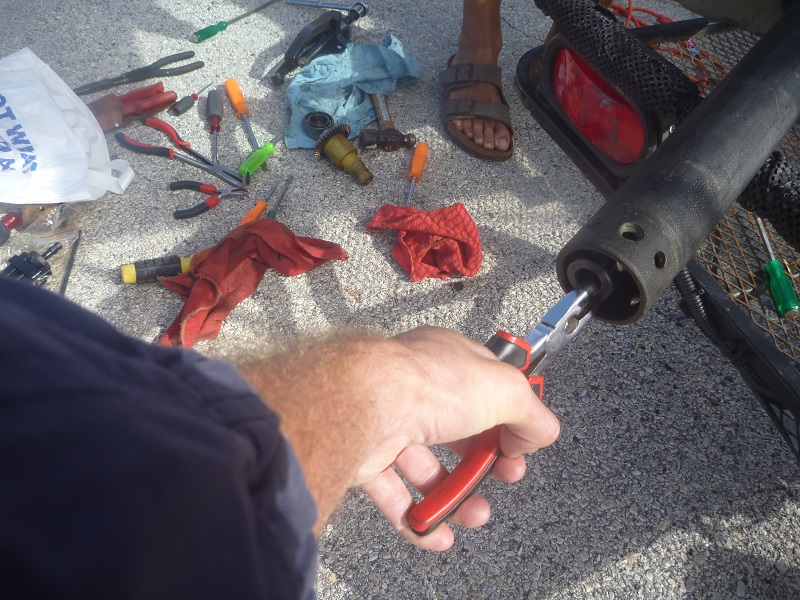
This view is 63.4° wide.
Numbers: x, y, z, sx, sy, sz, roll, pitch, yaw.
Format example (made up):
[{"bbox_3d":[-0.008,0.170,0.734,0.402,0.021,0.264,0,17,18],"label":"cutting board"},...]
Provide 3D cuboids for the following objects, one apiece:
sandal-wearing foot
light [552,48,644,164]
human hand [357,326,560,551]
[{"bbox_3d":[0.122,-0.341,1.042,0.109,0.100,0.265,-2,47,-2],"label":"sandal-wearing foot"},{"bbox_3d":[0.182,-0.179,0.592,0.036,0.056,0.160,-13,48,-12],"label":"light"},{"bbox_3d":[0.036,0.081,0.385,0.120,0.100,0.095,-10,41,-47],"label":"human hand"}]

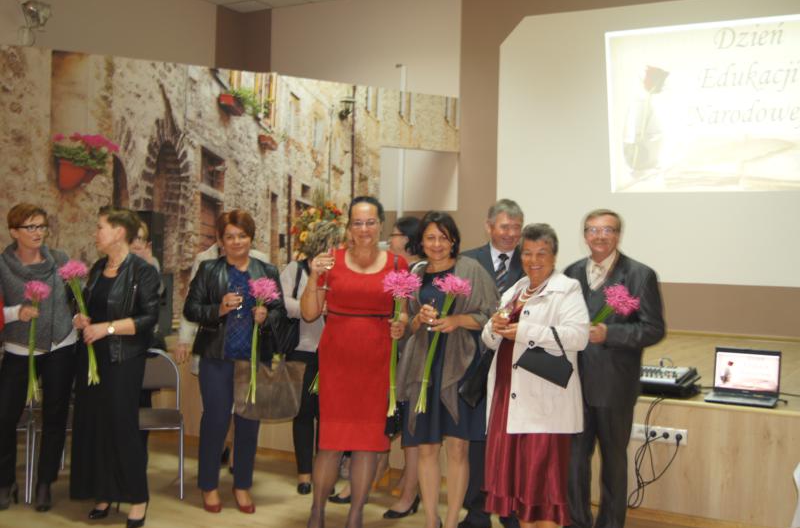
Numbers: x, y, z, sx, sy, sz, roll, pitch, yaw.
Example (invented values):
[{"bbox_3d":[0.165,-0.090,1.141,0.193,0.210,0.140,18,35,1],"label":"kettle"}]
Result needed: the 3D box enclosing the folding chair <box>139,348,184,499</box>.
[{"bbox_3d":[-1.553,0.981,5.353,0.440,0.830,0.480,1,1,-12],"label":"folding chair"}]

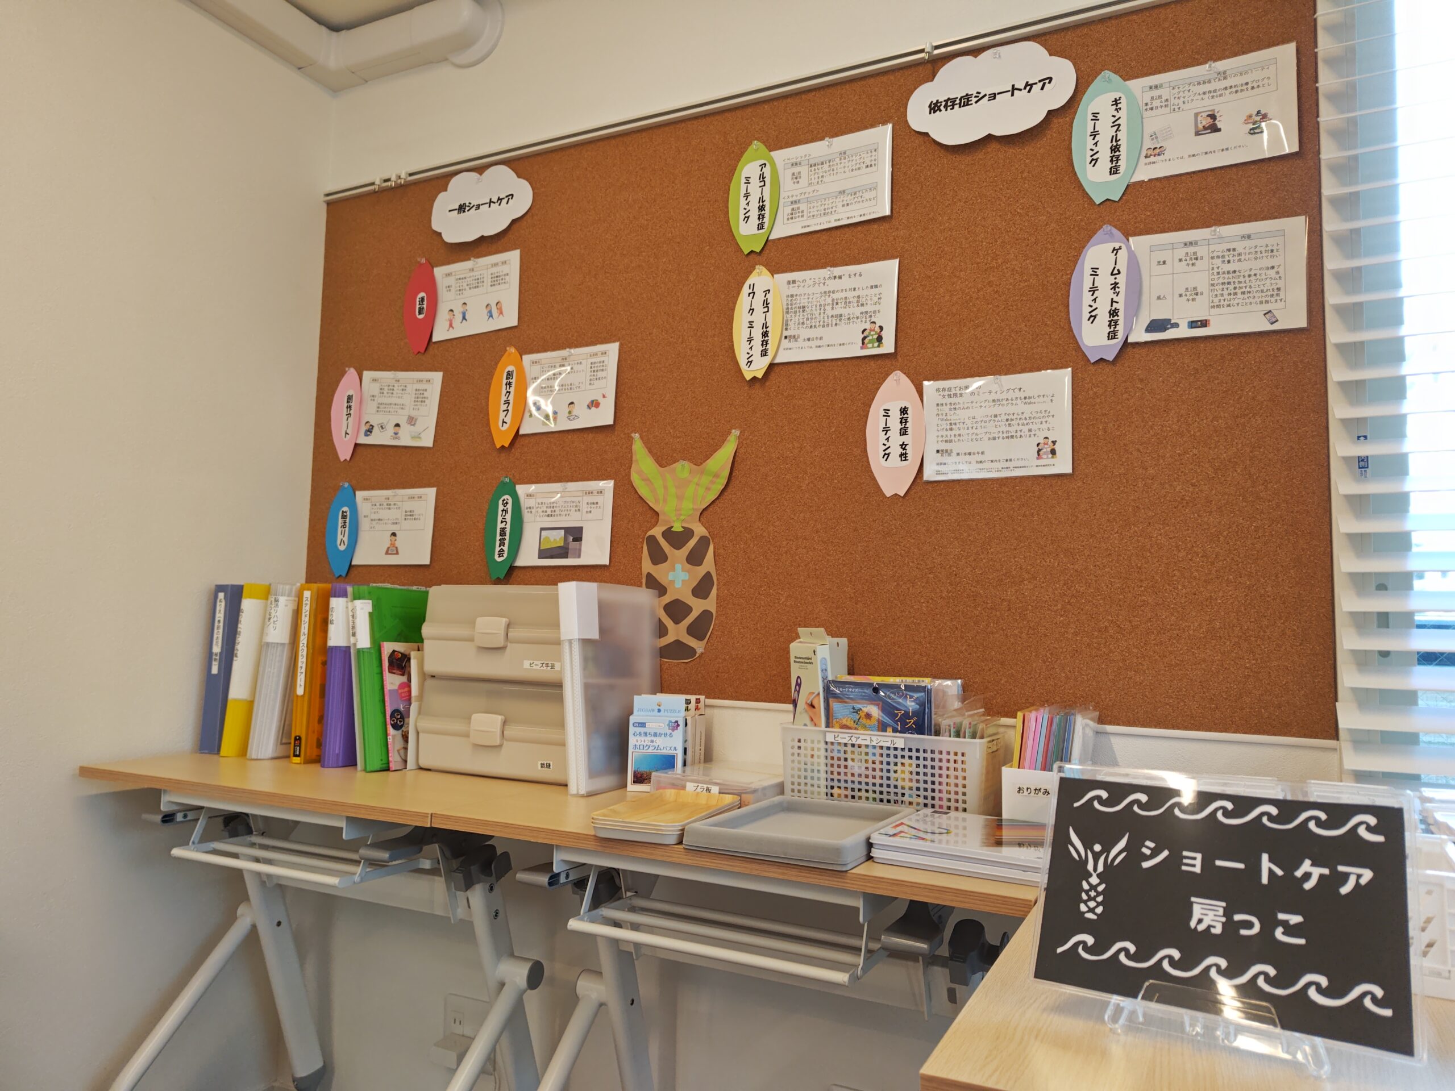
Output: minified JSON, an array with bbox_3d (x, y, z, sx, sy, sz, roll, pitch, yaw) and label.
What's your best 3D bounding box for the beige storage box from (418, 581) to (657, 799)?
[{"bbox_3d":[-0.331,0.229,1.652,0.347,0.317,0.200,-1,-5,26],"label":"beige storage box"}]

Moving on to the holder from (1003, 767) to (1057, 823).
[{"bbox_3d":[0.417,0.332,1.271,0.079,0.087,0.155,-1,-5,26],"label":"holder"}]

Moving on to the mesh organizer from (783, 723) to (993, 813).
[{"bbox_3d":[0.230,0.315,1.340,0.280,0.123,0.140,-1,-5,26],"label":"mesh organizer"}]

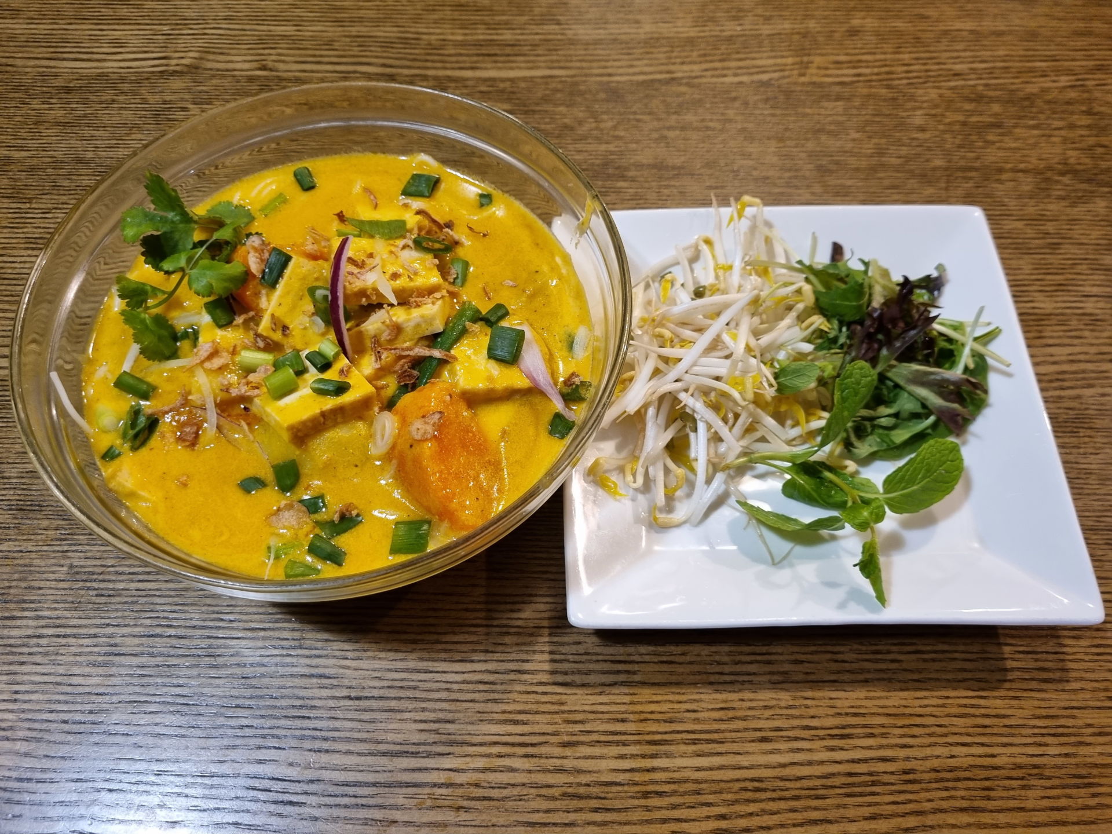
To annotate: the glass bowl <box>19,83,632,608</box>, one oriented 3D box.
[{"bbox_3d":[-0.083,-0.024,0.344,0.220,0.090,0.220,0,63,0],"label":"glass bowl"}]

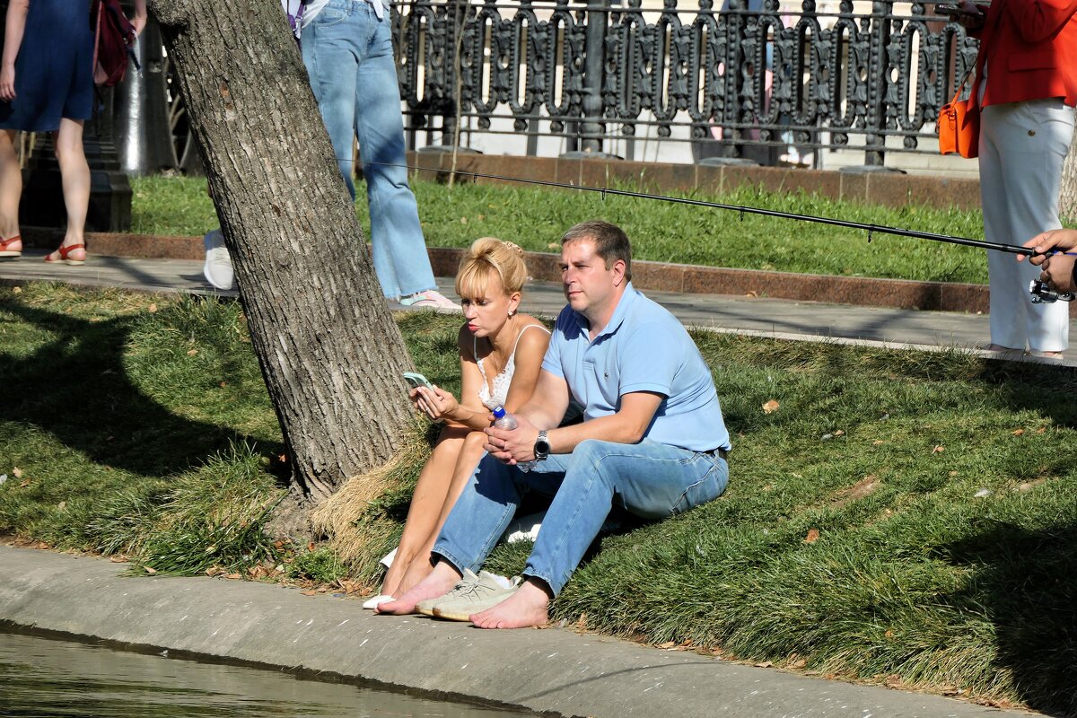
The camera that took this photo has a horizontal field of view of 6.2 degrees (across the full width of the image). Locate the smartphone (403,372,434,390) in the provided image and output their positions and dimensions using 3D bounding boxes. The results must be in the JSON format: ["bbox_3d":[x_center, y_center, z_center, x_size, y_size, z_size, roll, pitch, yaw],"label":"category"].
[{"bbox_3d":[-0.311,0.090,27.100,0.075,0.011,0.150,3,-43,47],"label":"smartphone"}]

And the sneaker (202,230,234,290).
[{"bbox_3d":[-1.128,-0.354,35.000,0.105,0.125,0.270,-3,37,-5],"label":"sneaker"}]

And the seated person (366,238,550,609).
[{"bbox_3d":[-0.147,0.174,27.300,0.790,1.000,0.450,0,2,-39],"label":"seated person"}]

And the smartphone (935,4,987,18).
[{"bbox_3d":[1.349,-1.116,31.700,0.158,0.010,0.075,11,-12,3],"label":"smartphone"}]

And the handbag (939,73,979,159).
[{"bbox_3d":[1.363,-0.779,31.900,0.140,0.260,0.210,1,2,-28],"label":"handbag"}]

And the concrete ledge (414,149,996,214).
[{"bbox_3d":[0.660,-0.825,46.100,0.300,0.190,4.300,0,2,-36],"label":"concrete ledge"}]

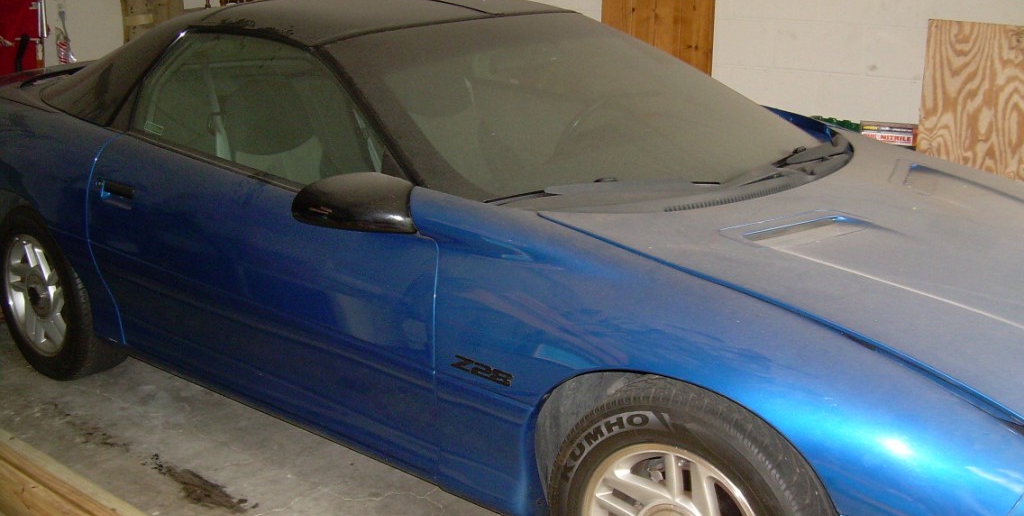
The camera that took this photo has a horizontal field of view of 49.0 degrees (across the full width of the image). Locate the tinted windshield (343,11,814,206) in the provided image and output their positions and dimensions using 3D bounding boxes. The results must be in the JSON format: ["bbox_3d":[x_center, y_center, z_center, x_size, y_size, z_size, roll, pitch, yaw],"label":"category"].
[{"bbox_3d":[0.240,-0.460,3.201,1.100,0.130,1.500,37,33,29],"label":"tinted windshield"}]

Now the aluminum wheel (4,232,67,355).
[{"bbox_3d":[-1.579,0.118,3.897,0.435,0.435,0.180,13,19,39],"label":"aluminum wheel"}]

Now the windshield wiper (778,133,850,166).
[{"bbox_3d":[0.898,-0.322,3.325,0.080,0.070,0.620,10,18,32],"label":"windshield wiper"}]

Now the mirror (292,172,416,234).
[{"bbox_3d":[-0.359,-0.126,2.533,0.220,0.130,0.250,13,19,39],"label":"mirror"}]

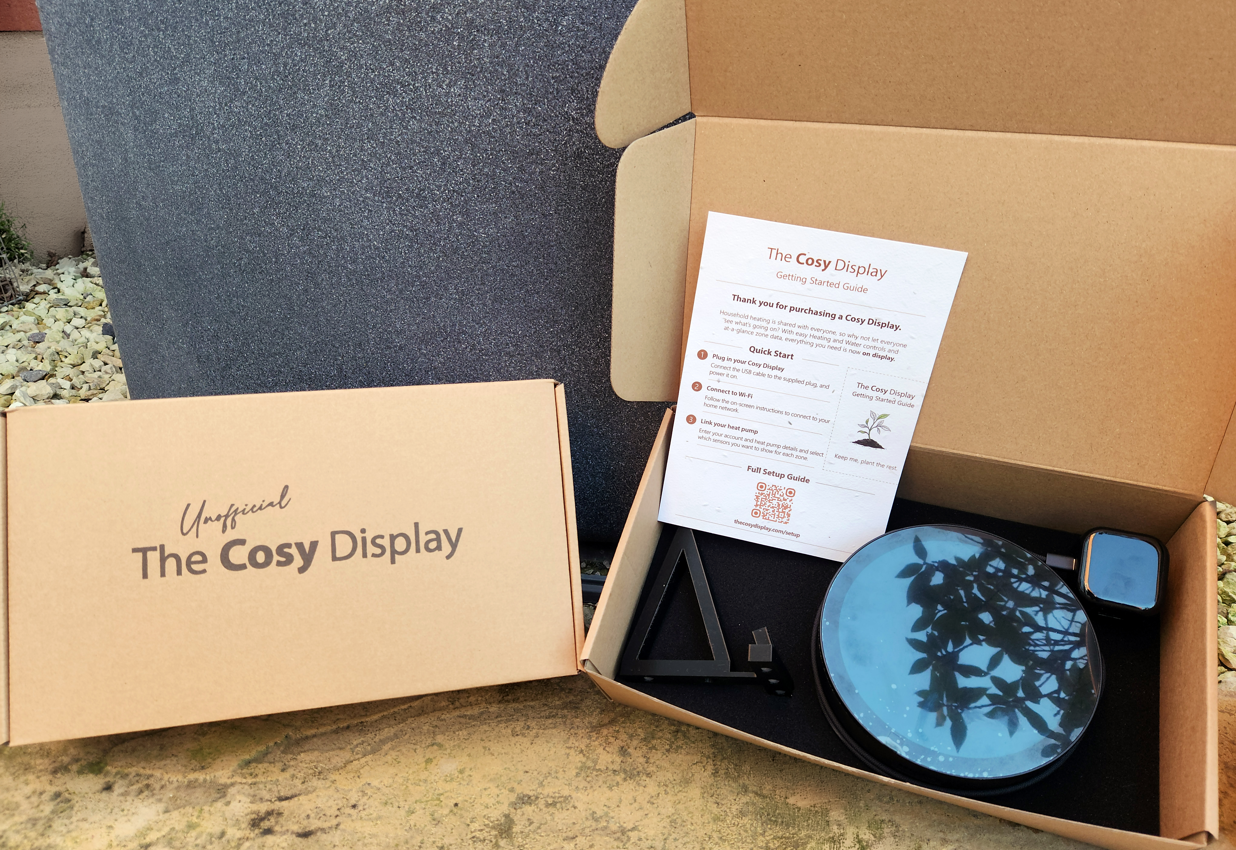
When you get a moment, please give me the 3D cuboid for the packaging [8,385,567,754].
[{"bbox_3d":[-0.194,0.079,0.531,0.322,0.184,0.092,-4,-6,-11],"label":"packaging"}]

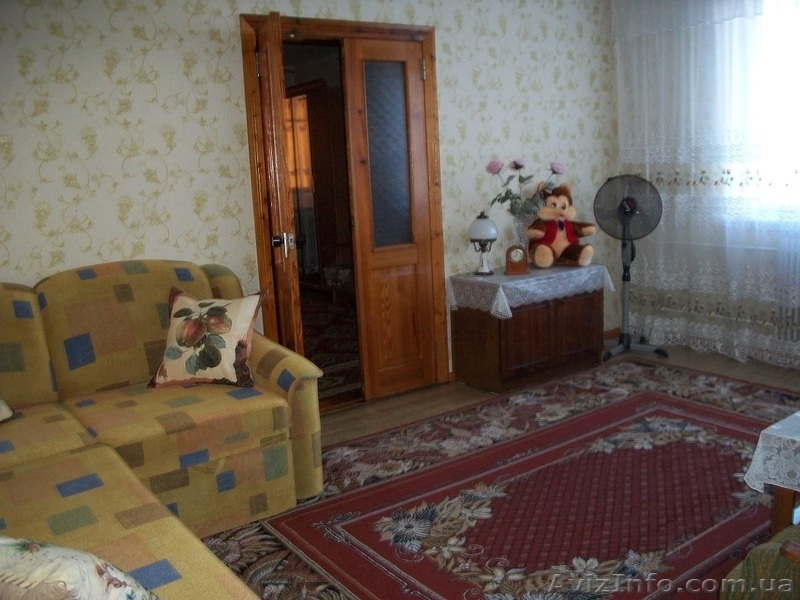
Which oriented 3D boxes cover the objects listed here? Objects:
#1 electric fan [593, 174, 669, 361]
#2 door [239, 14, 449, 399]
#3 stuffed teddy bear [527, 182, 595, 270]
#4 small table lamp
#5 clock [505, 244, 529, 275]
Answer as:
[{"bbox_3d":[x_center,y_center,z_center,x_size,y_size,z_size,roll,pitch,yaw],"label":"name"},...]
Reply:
[{"bbox_3d":[1.554,-0.246,5.011,0.480,1.200,0.470,-2,10,3],"label":"electric fan"},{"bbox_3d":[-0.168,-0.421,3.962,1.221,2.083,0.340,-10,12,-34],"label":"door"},{"bbox_3d":[1.031,-0.490,4.793,0.440,0.525,0.340,-3,10,-1],"label":"stuffed teddy bear"},{"bbox_3d":[0.510,-0.347,4.513,0.182,0.395,0.182,-3,10,1],"label":"small table lamp"},{"bbox_3d":[0.711,-0.248,4.513,0.155,0.180,0.065,-3,10,2],"label":"clock"}]

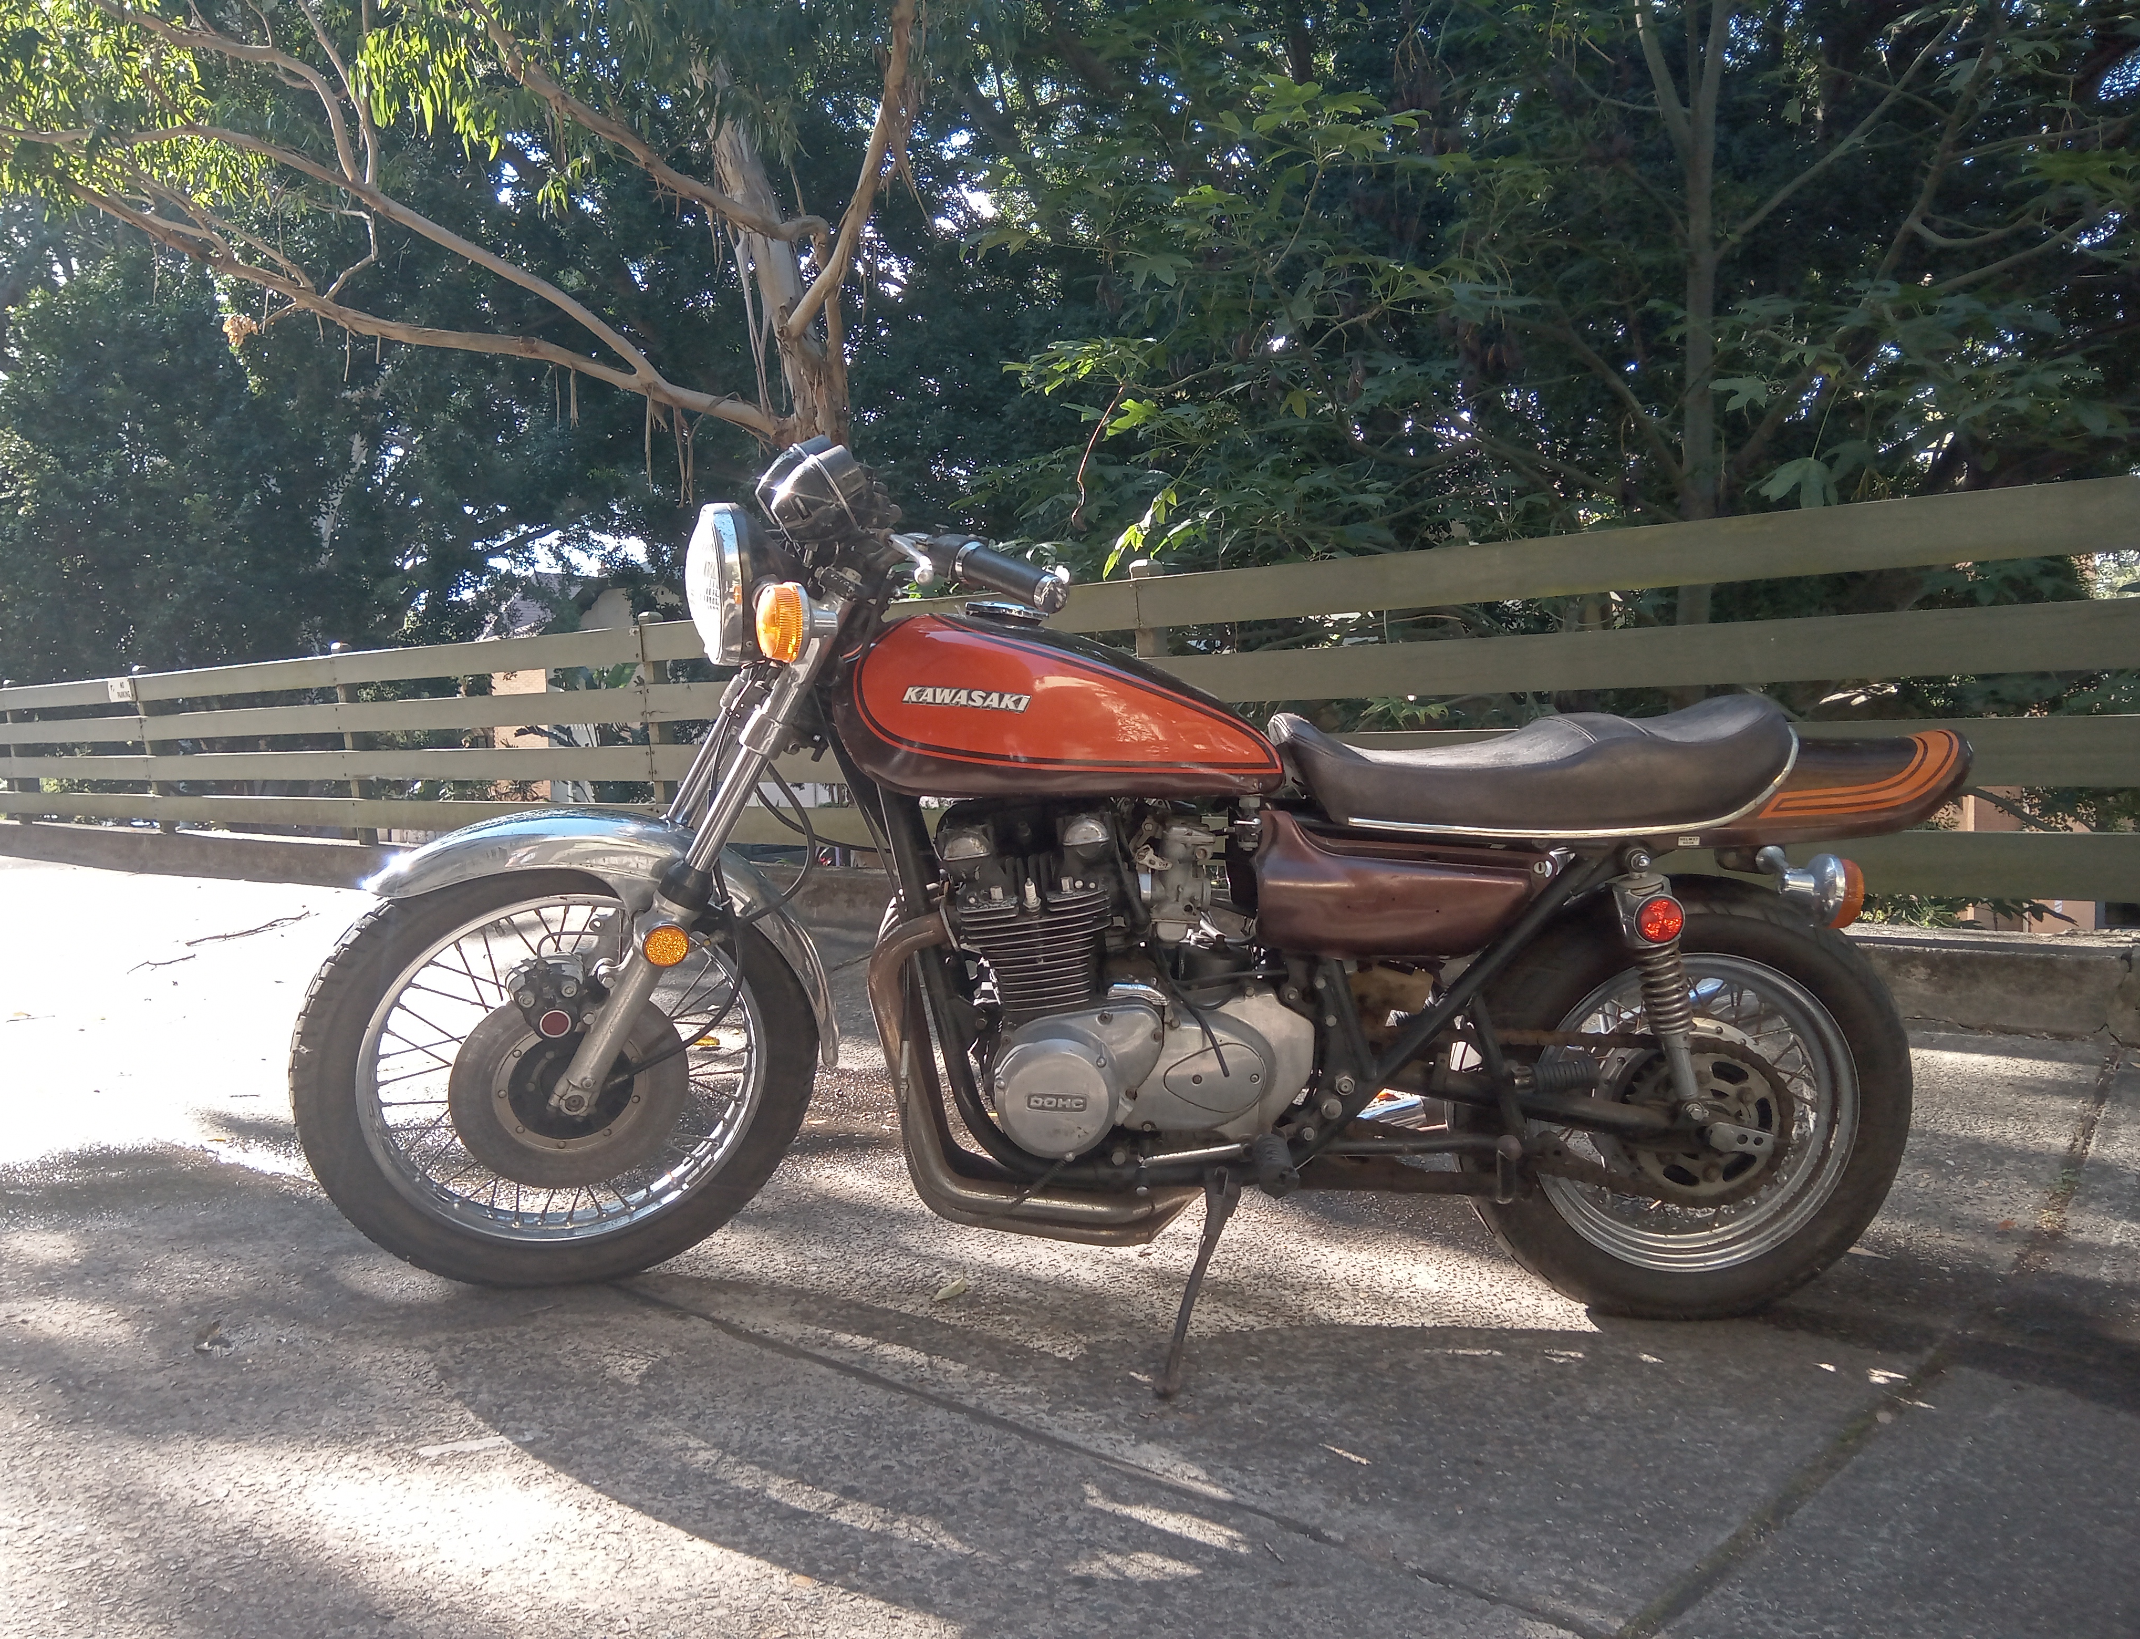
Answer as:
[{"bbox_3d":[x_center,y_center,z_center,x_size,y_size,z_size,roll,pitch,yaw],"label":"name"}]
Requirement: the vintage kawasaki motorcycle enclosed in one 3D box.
[{"bbox_3d":[0.099,0.104,2.347,2.120,1.150,0.790,3,8,-2],"label":"vintage kawasaki motorcycle"}]

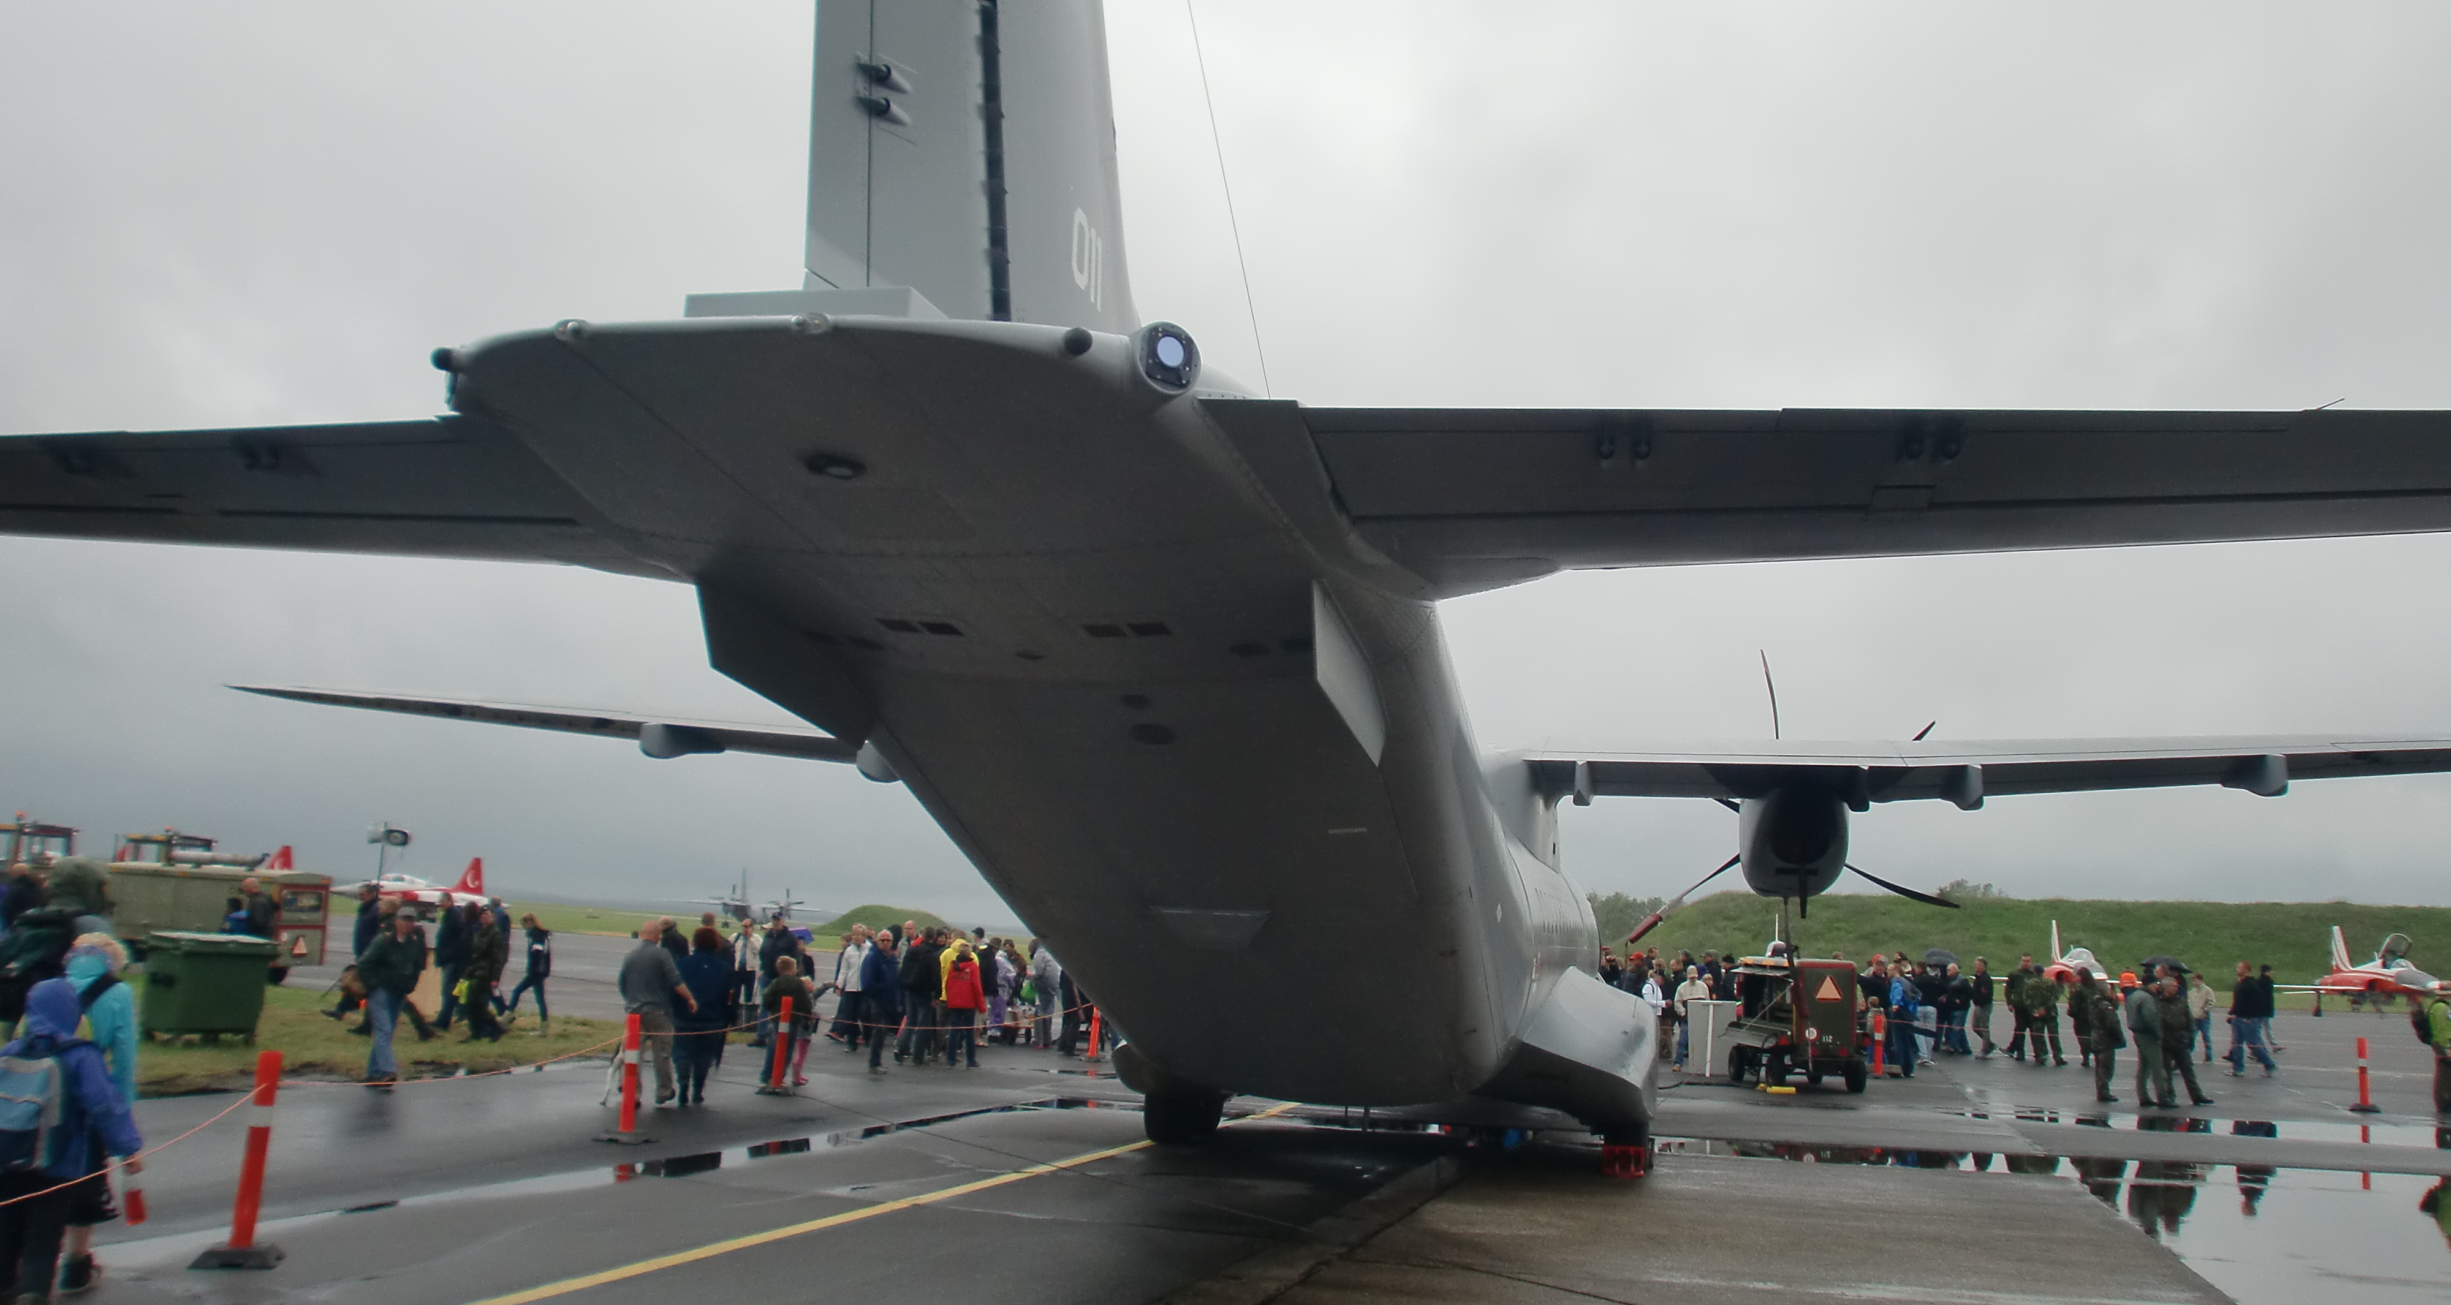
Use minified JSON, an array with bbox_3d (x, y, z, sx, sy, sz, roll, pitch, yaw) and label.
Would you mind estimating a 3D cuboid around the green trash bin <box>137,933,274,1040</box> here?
[{"bbox_3d":[-12.029,3.980,21.800,0.830,1.240,1.330,-3,-11,35],"label":"green trash bin"}]

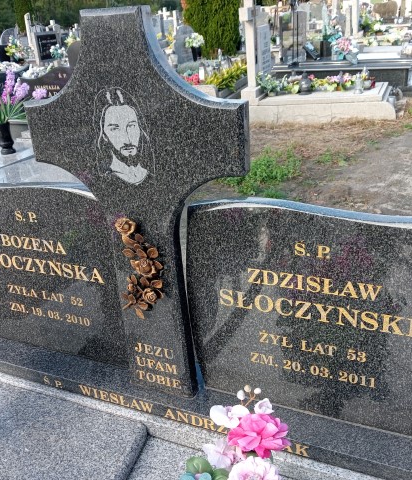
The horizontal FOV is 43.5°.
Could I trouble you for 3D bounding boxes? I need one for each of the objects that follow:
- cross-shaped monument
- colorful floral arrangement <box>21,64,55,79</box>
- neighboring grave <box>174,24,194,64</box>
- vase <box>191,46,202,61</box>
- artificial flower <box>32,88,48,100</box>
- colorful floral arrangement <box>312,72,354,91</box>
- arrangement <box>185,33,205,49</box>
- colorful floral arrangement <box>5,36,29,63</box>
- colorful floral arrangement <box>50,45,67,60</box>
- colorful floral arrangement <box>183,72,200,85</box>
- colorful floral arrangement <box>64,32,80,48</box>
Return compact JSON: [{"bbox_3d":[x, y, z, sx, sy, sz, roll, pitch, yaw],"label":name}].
[{"bbox_3d":[-0.166,-0.039,1.386,0.619,1.065,0.069,7,26,24],"label":"cross-shaped monument"},{"bbox_3d":[-2.594,-2.602,8.000,0.480,0.250,0.340,-10,24,-17],"label":"colorful floral arrangement"},{"bbox_3d":[-0.508,-4.718,12.500,0.550,0.960,0.150,-20,29,-36],"label":"neighboring grave"},{"bbox_3d":[-0.224,-4.404,12.200,0.190,0.320,0.190,-2,23,0],"label":"vase"},{"bbox_3d":[-1.483,-1.296,4.600,0.130,0.100,0.120,-10,24,-17],"label":"artificial flower"},{"bbox_3d":[1.837,-2.294,7.500,0.600,0.270,0.320,-1,24,9],"label":"colorful floral arrangement"},{"bbox_3d":[-0.248,-4.711,12.200,0.450,0.380,0.420,-1,24,9],"label":"arrangement"},{"bbox_3d":[-3.722,-3.761,10.200,0.460,0.480,0.400,-10,24,-17],"label":"colorful floral arrangement"},{"bbox_3d":[-2.941,-3.738,10.300,0.360,0.320,0.330,-10,24,-17],"label":"colorful floral arrangement"},{"bbox_3d":[-0.287,-3.095,9.900,0.320,0.230,0.280,-1,24,9],"label":"colorful floral arrangement"},{"bbox_3d":[-2.791,-4.160,10.800,0.370,0.340,0.350,-10,24,-17],"label":"colorful floral arrangement"}]

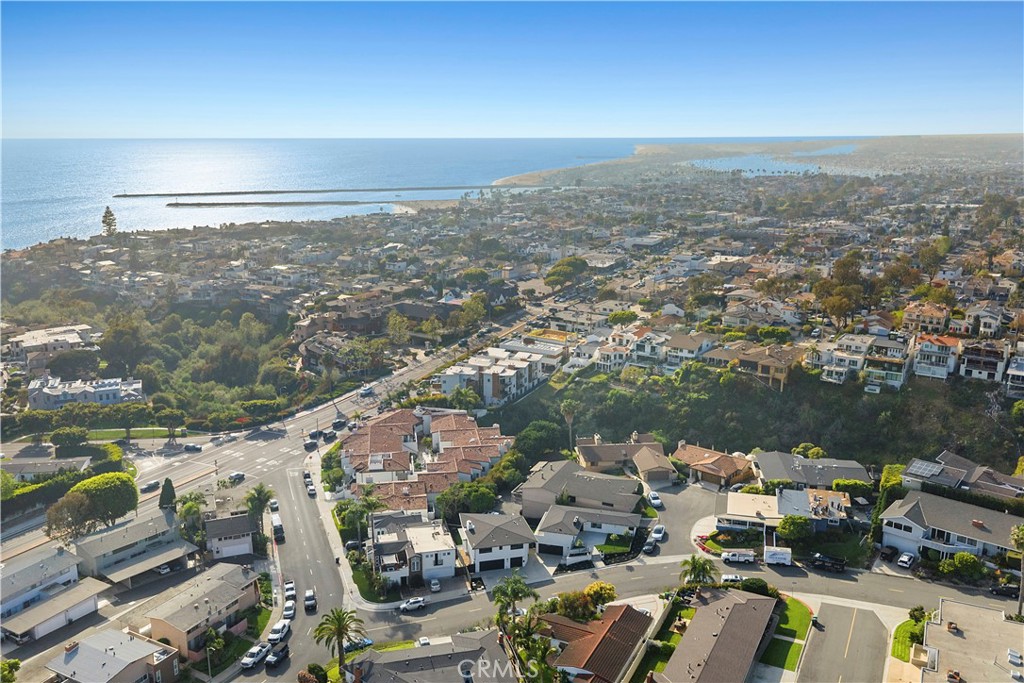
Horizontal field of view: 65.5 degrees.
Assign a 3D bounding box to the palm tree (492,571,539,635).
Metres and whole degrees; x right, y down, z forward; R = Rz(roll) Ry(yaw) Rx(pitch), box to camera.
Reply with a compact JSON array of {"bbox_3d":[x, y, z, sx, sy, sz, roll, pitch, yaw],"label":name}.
[{"bbox_3d":[0.400,42.936,130.653,7.000,11.000,7.000,0,15,0],"label":"palm tree"}]

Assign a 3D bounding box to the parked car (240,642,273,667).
[{"bbox_3d":[-41.750,51.319,130.564,1.930,1.820,5.500,5,16,19],"label":"parked car"}]

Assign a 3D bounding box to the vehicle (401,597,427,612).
[{"bbox_3d":[-17.669,46.821,141.931,4.550,1.660,1.860,-4,15,-15],"label":"vehicle"}]

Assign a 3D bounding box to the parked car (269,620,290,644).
[{"bbox_3d":[-38.609,48.225,132.377,2.000,1.830,5.100,2,15,9],"label":"parked car"}]

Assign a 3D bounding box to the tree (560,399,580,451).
[{"bbox_3d":[14.960,23.250,203.680,4.400,16.000,4.400,0,15,0],"label":"tree"}]

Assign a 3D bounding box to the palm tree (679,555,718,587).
[{"bbox_3d":[31.170,39.250,133.740,6.400,6.900,6.400,0,15,0],"label":"palm tree"}]

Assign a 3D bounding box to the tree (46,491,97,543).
[{"bbox_3d":[-95.760,39.940,173.580,9.500,10.500,9.500,0,15,0],"label":"tree"}]

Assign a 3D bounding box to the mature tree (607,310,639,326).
[{"bbox_3d":[45.310,-8.380,325.880,12.500,6.300,8.500,0,15,0],"label":"mature tree"}]

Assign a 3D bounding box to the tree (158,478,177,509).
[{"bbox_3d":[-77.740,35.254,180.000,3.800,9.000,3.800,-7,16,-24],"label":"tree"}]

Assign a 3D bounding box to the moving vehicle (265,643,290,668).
[{"bbox_3d":[-37.046,49.438,125.694,1.900,1.860,4.600,4,15,16],"label":"moving vehicle"}]

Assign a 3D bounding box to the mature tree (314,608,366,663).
[{"bbox_3d":[-25.050,44.300,115.980,7.500,10.400,7.500,0,15,0],"label":"mature tree"}]

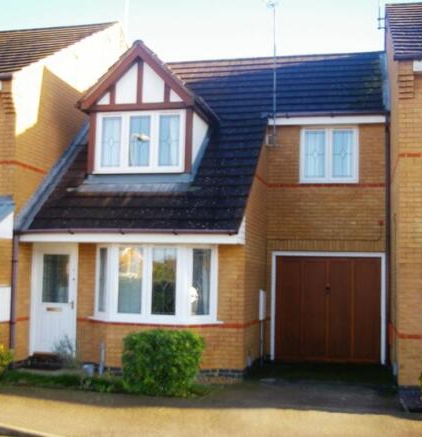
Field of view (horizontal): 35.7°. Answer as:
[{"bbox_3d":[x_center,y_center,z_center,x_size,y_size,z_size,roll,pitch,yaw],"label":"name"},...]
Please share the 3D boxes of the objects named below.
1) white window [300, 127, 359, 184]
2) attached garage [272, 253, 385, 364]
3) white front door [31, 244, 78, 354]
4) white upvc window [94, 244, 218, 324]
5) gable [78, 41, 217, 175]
[{"bbox_3d":[2.412,-1.282,13.364,1.176,1.137,0.100,0,-5,12],"label":"white window"},{"bbox_3d":[2.333,1.817,13.170,2.102,2.105,0.080,0,-5,12],"label":"attached garage"},{"bbox_3d":[-2.887,1.480,12.084,0.907,2.034,0.100,0,-5,12],"label":"white front door"},{"bbox_3d":[-1.034,1.130,11.425,2.304,1.330,0.507,0,-5,12],"label":"white upvc window"},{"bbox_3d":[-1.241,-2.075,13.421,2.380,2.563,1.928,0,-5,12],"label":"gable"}]

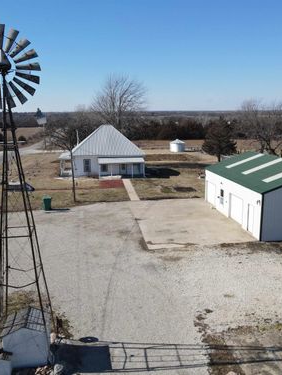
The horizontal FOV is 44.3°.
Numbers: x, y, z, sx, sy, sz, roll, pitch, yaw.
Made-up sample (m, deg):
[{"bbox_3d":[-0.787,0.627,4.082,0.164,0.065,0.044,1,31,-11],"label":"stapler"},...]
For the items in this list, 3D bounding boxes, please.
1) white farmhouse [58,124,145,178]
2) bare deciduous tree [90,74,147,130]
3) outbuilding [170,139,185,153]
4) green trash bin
[{"bbox_3d":[-6.086,-5.881,53.314,12.550,7.150,11.550,-2,12,-8],"label":"white farmhouse"},{"bbox_3d":[-4.678,-15.369,74.425,12.605,16.792,12.605,0,12,0],"label":"bare deciduous tree"},{"bbox_3d":[8.515,-9.893,81.273,3.550,3.000,3.550,0,12,0],"label":"outbuilding"},{"bbox_3d":[-9.056,1.531,33.246,0.720,1.150,0.850,-5,13,-21],"label":"green trash bin"}]

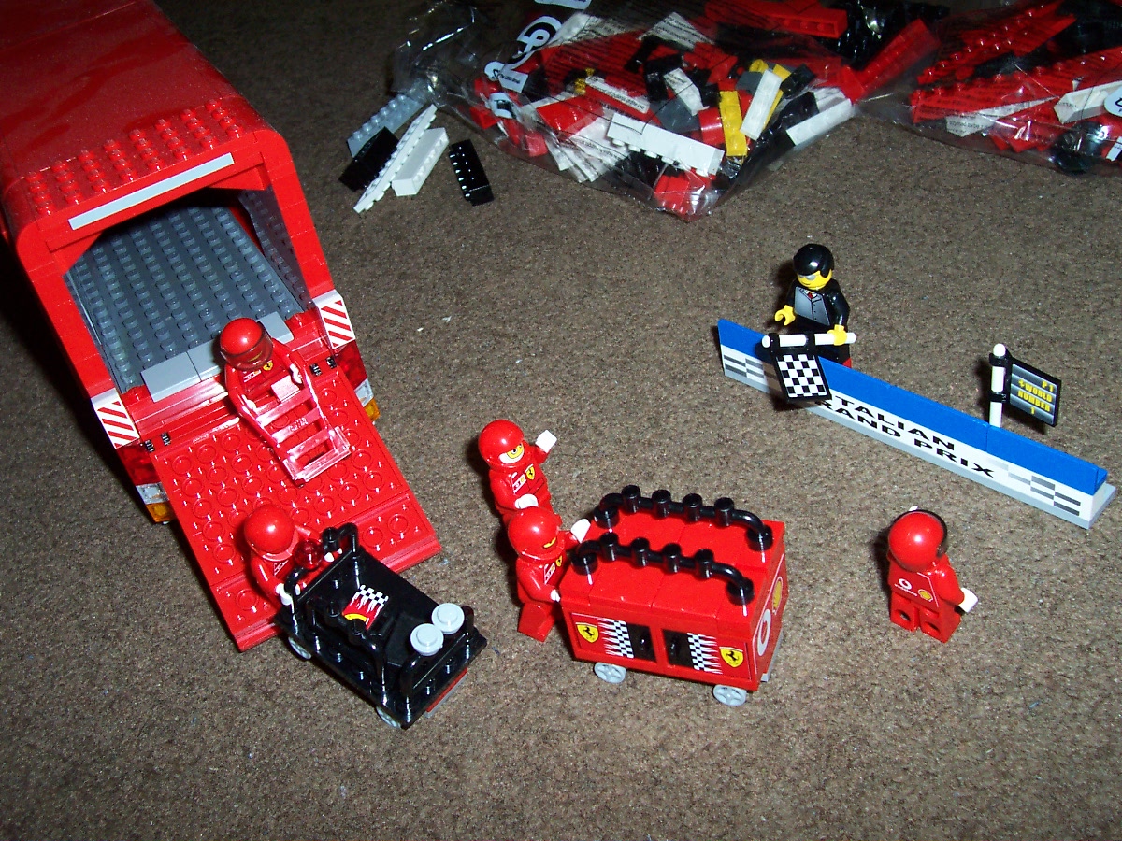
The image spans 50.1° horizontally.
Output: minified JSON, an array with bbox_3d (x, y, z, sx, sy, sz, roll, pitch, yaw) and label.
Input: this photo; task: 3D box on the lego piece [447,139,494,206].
[{"bbox_3d":[-0.042,-0.112,0.545,0.011,0.008,0.048,-16,39,-4],"label":"lego piece"}]

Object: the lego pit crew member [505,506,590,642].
[{"bbox_3d":[-0.004,0.040,0.327,0.018,0.043,0.025,16,44,18],"label":"lego pit crew member"}]

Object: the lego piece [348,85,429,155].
[{"bbox_3d":[-0.085,-0.152,0.601,0.008,0.011,0.064,12,45,27],"label":"lego piece"}]

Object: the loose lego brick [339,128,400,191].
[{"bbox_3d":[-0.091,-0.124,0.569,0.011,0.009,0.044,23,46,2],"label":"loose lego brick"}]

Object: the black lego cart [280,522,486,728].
[{"bbox_3d":[-0.048,0.052,0.320,0.049,0.032,0.033,32,53,22],"label":"black lego cart"}]

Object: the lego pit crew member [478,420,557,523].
[{"bbox_3d":[-0.011,0.019,0.354,0.018,0.043,0.025,11,37,43],"label":"lego pit crew member"}]

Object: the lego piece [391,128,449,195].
[{"bbox_3d":[-0.066,-0.121,0.562,0.011,0.008,0.048,1,41,16],"label":"lego piece"}]

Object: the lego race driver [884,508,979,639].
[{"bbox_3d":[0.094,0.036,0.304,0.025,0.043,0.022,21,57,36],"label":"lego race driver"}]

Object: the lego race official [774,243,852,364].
[{"bbox_3d":[0.080,-0.035,0.372,0.025,0.042,0.015,27,53,38],"label":"lego race official"}]

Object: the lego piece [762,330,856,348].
[{"bbox_3d":[0.075,-0.024,0.362,0.033,0.003,0.003,-5,34,-27],"label":"lego piece"}]

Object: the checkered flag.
[{"bbox_3d":[0.071,-0.016,0.357,0.016,0.004,0.022,-5,73,-27],"label":"checkered flag"}]

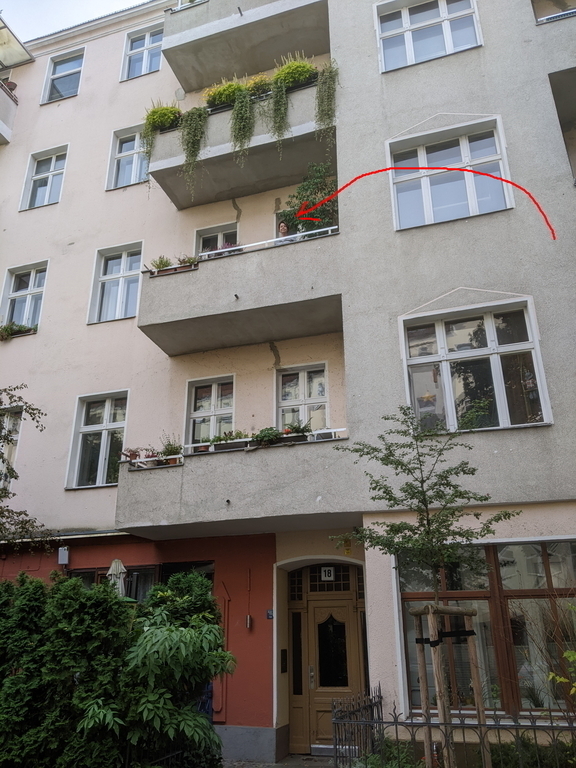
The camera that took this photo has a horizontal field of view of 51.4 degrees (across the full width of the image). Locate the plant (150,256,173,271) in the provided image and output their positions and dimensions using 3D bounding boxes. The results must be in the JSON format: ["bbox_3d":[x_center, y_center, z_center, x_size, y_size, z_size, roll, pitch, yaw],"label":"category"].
[{"bbox_3d":[-2.349,-2.203,11.160,0.460,0.350,0.270,-7,-23,16],"label":"plant"}]

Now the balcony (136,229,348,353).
[{"bbox_3d":[-0.723,-1.589,10.933,3.750,1.220,1.280,-7,-23,16],"label":"balcony"}]

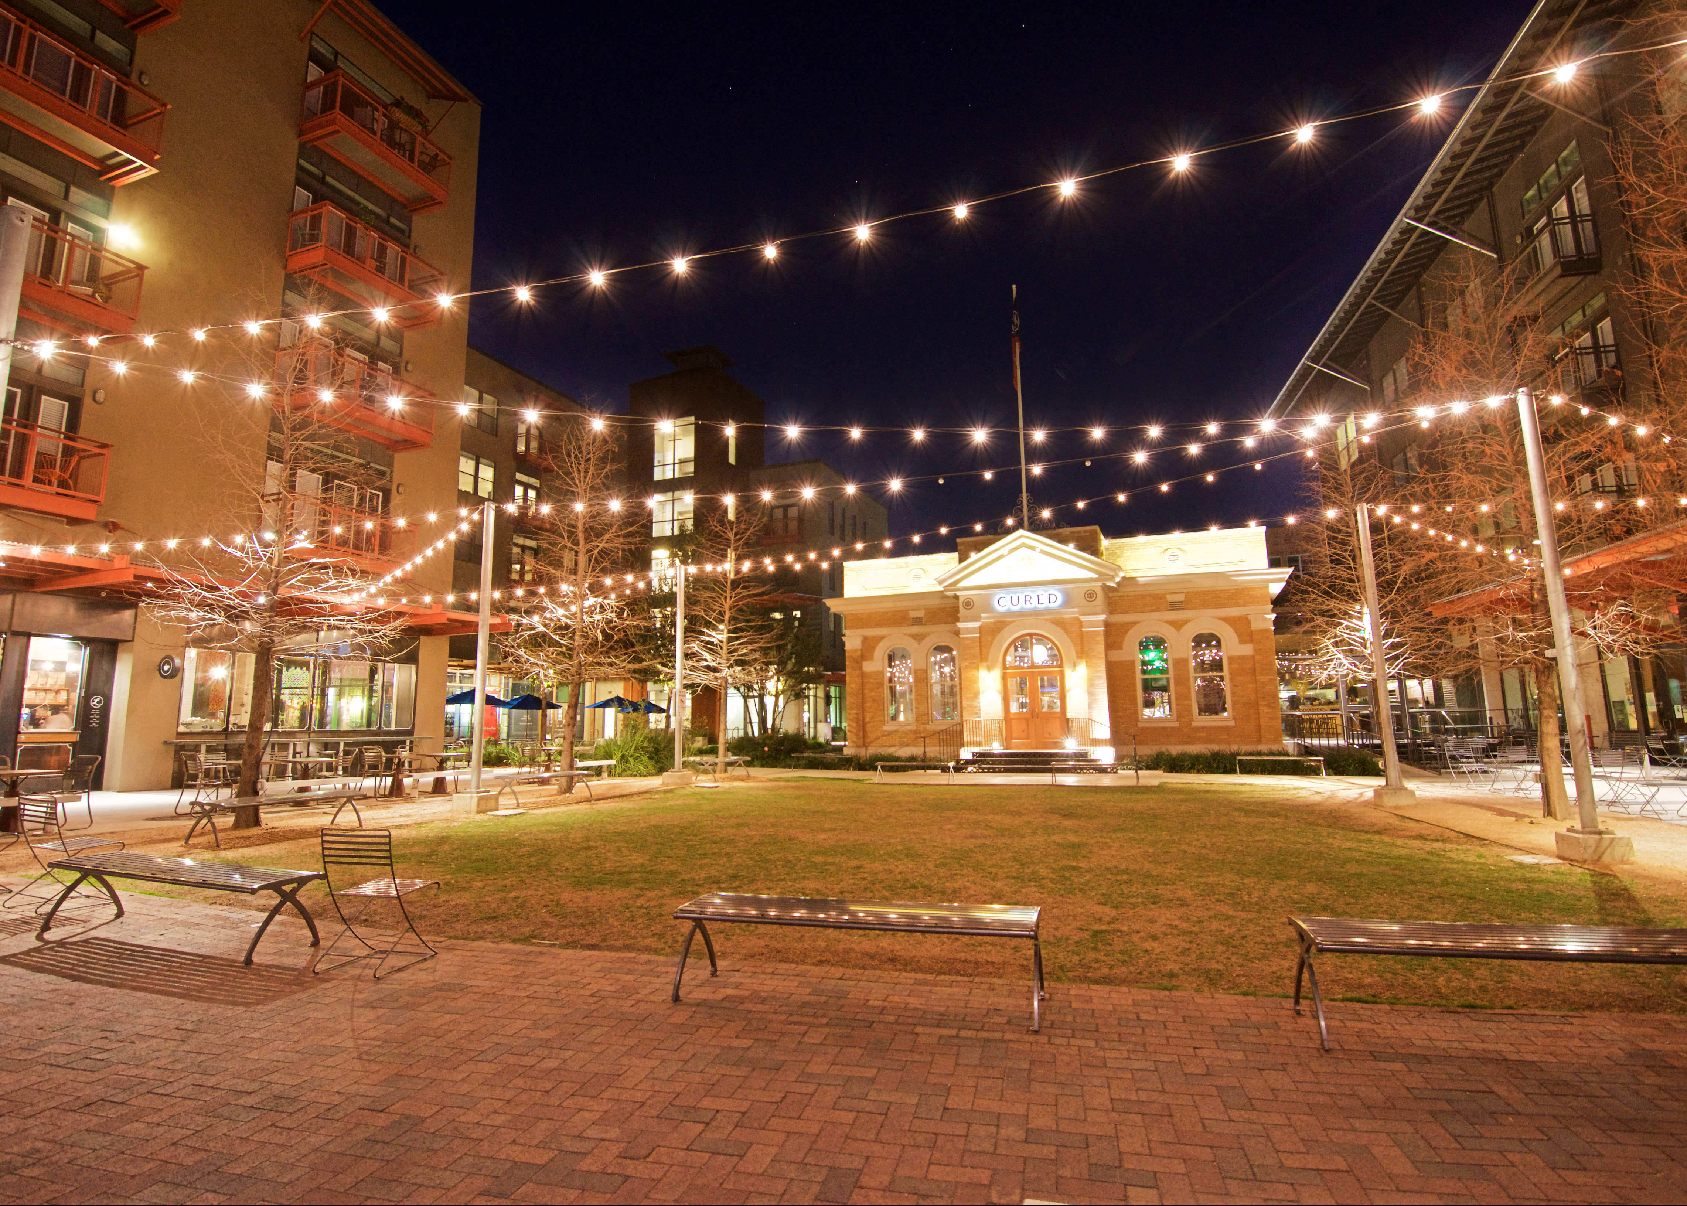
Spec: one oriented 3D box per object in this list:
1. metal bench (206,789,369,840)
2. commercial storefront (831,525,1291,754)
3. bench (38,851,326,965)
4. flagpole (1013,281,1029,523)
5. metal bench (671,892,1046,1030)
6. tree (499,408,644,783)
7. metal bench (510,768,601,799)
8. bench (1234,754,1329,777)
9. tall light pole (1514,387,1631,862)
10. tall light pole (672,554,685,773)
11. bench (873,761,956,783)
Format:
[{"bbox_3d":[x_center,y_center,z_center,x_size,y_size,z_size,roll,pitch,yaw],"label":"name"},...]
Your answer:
[{"bbox_3d":[-6.764,2.583,9.759,0.490,0.440,1.850,-3,-8,16],"label":"metal bench"},{"bbox_3d":[7.622,1.957,27.701,12.500,6.600,13.000,-4,-9,22],"label":"commercial storefront"},{"bbox_3d":[-4.445,2.018,5.430,1.850,0.440,0.490,-3,-8,16],"label":"bench"},{"bbox_3d":[5.246,-5.755,23.948,0.200,7.860,0.200,-1,-8,0],"label":"flagpole"},{"bbox_3d":[0.070,1.823,4.179,1.850,0.440,0.490,-3,-8,16],"label":"metal bench"},{"bbox_3d":[-5.446,-0.079,16.486,2.900,7.850,2.900,-1,-8,0],"label":"tree"},{"bbox_3d":[-5.193,3.268,14.209,0.490,0.440,1.850,-4,-9,22],"label":"metal bench"},{"bbox_3d":[10.276,3.847,19.024,1.850,0.440,0.490,-4,-9,23],"label":"bench"},{"bbox_3d":[7.517,0.091,8.511,0.550,4.960,0.550,-1,-8,0],"label":"tall light pole"},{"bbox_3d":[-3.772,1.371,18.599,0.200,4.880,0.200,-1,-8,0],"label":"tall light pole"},{"bbox_3d":[1.718,3.908,18.614,1.850,0.440,0.490,-3,-9,17],"label":"bench"}]

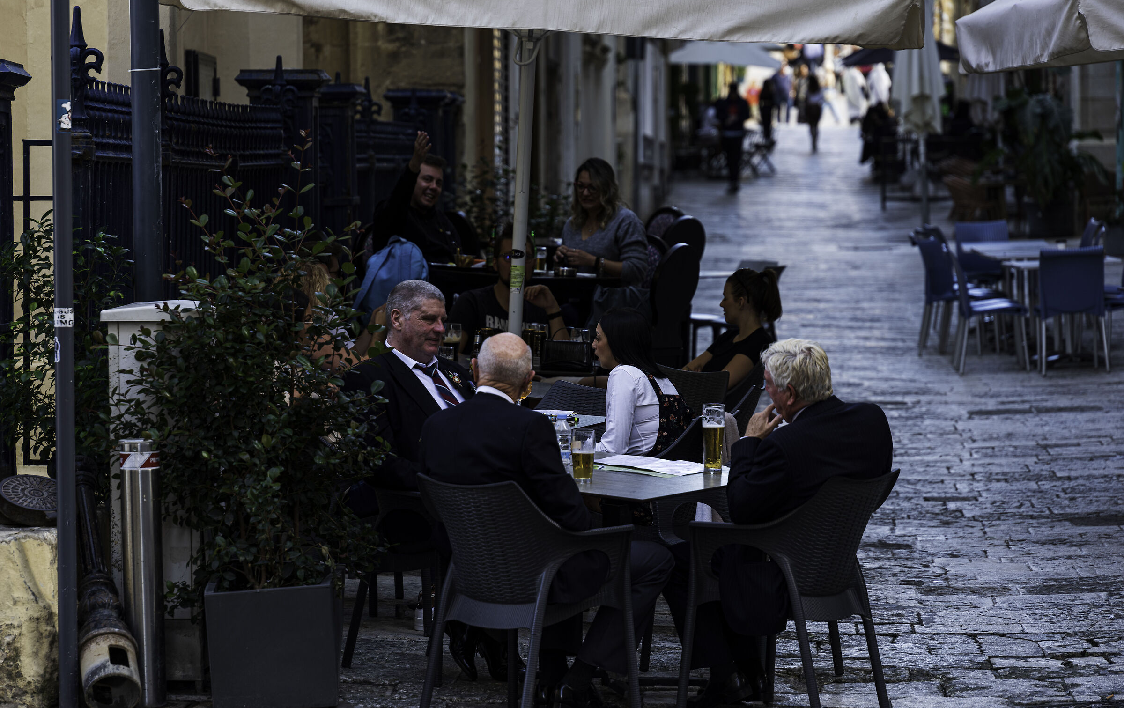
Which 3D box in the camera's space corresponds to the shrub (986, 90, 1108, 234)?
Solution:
[{"bbox_3d":[5.655,-2.228,54.600,1.350,1.700,1.250,0,4,0],"label":"shrub"}]

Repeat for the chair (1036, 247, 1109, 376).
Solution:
[{"bbox_3d":[3.467,-0.309,31.800,0.470,0.850,0.560,0,4,-5],"label":"chair"}]

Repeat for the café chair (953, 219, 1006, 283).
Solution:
[{"bbox_3d":[3.299,-0.586,36.100,0.460,0.840,0.540,-2,6,-15],"label":"café chair"}]

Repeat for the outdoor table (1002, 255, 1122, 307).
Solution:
[{"bbox_3d":[3.518,-0.324,32.900,0.720,0.730,0.700,1,6,12],"label":"outdoor table"}]

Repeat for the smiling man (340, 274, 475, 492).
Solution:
[{"bbox_3d":[-0.429,0.417,16.146,0.570,1.350,0.760,-5,7,-38],"label":"smiling man"}]

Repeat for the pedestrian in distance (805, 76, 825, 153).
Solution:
[{"bbox_3d":[5.617,-5.316,104.083,0.450,1.700,0.400,0,6,3],"label":"pedestrian in distance"}]

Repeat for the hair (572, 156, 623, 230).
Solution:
[{"bbox_3d":[0.167,-0.769,22.600,0.250,0.360,0.250,1,4,20],"label":"hair"}]

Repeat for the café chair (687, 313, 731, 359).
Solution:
[{"bbox_3d":[1.048,-0.195,30.300,0.560,0.820,0.500,2,4,30],"label":"café chair"}]

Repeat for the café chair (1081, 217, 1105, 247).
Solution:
[{"bbox_3d":[3.871,-0.587,36.041,0.540,0.830,0.480,-2,6,-17],"label":"café chair"}]

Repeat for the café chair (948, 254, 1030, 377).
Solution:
[{"bbox_3d":[2.918,-0.297,32.000,0.540,0.840,0.460,-1,6,-6],"label":"café chair"}]

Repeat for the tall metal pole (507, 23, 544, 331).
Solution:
[{"bbox_3d":[-0.159,-0.203,17.265,0.056,2.350,0.056,2,6,0],"label":"tall metal pole"}]

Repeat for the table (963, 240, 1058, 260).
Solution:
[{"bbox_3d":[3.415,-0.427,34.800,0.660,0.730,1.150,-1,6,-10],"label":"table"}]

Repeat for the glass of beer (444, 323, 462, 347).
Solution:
[{"bbox_3d":[-0.481,-0.052,20.600,0.086,0.165,0.086,0,6,0],"label":"glass of beer"}]

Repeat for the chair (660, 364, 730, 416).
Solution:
[{"bbox_3d":[0.341,0.468,17.941,0.580,0.840,0.580,3,7,31],"label":"chair"}]

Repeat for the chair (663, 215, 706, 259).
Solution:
[{"bbox_3d":[0.511,-0.085,25.100,0.530,1.280,0.470,2,4,33],"label":"chair"}]

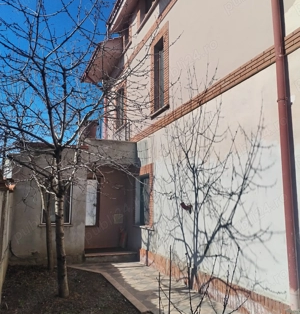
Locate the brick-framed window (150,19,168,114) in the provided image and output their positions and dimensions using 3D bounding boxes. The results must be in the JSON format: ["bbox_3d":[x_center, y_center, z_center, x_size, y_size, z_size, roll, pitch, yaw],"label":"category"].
[{"bbox_3d":[0.308,-2.320,8.247,0.220,2.282,1.247,4,-10,-21],"label":"brick-framed window"}]

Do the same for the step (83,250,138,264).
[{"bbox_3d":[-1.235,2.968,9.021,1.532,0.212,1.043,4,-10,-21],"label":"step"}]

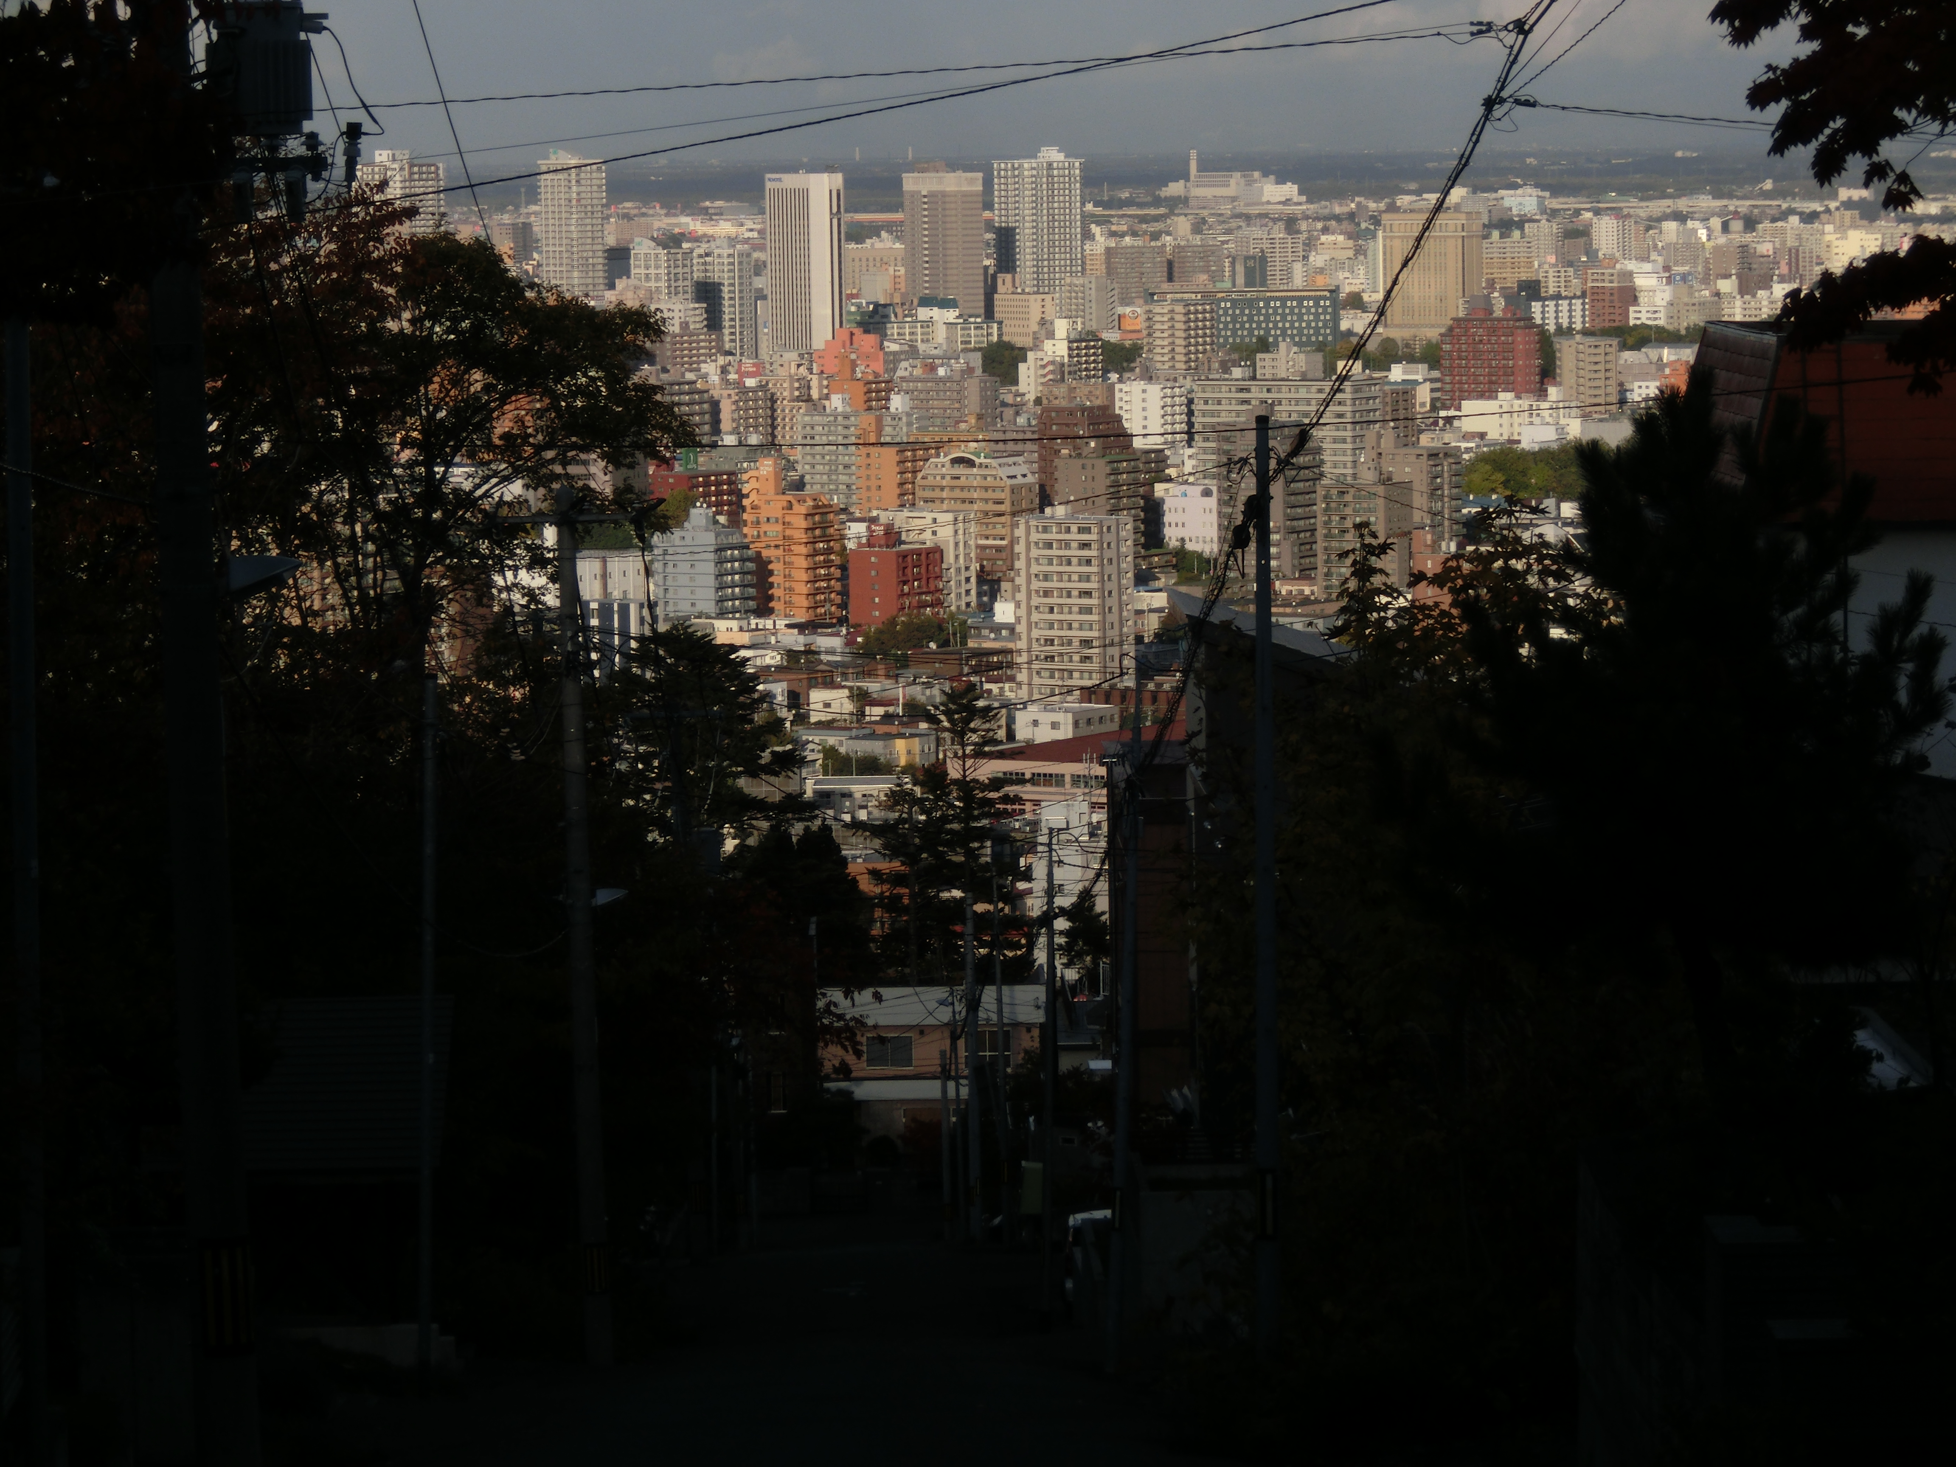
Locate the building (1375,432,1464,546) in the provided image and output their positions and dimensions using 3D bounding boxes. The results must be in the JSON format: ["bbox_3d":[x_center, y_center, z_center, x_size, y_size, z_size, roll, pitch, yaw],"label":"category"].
[{"bbox_3d":[106.091,-56.683,1678.026,13.600,30.397,20.000,2,6,27],"label":"building"}]

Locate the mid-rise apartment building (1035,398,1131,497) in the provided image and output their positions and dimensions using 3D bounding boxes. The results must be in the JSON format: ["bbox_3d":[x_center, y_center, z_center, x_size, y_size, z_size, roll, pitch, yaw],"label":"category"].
[{"bbox_3d":[27.561,-61.499,1694.615,13.164,39.202,26.932,2,6,30],"label":"mid-rise apartment building"}]

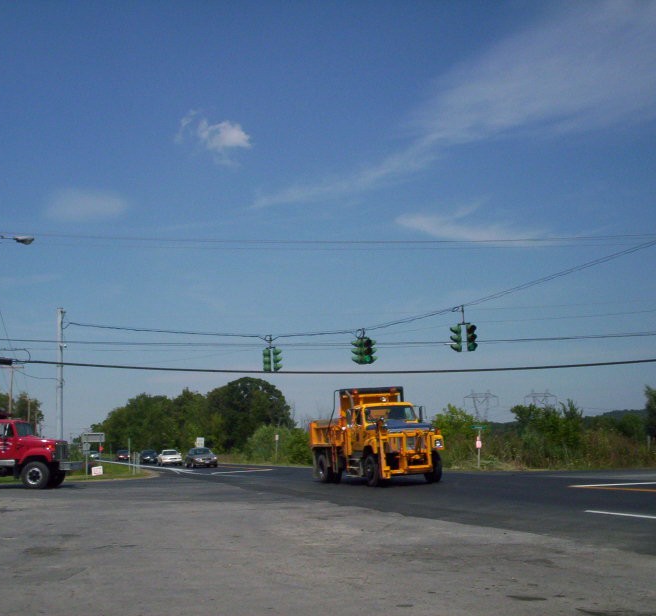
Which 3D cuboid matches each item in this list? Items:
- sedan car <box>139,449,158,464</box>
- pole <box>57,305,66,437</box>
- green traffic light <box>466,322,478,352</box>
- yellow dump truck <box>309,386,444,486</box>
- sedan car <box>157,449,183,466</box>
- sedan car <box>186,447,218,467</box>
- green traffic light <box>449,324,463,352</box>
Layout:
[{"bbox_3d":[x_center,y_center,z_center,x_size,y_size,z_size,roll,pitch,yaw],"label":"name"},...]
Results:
[{"bbox_3d":[-17.905,14.929,89.815,1.770,1.450,4.600,2,-9,-17],"label":"sedan car"},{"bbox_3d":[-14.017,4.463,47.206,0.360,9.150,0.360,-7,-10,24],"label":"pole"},{"bbox_3d":[5.773,1.220,35.923,0.350,1.080,0.420,4,-10,-28],"label":"green traffic light"},{"bbox_3d":[1.672,4.699,32.662,2.500,3.380,7.000,2,-9,-20],"label":"yellow dump truck"},{"bbox_3d":[-13.283,12.636,75.487,1.800,1.420,4.800,2,-9,-18],"label":"sedan car"},{"bbox_3d":[-9.325,11.051,66.109,1.770,1.450,4.600,2,-9,-18],"label":"sedan car"},{"bbox_3d":[5.136,1.224,36.025,0.420,1.080,0.350,1,-9,-11],"label":"green traffic light"}]

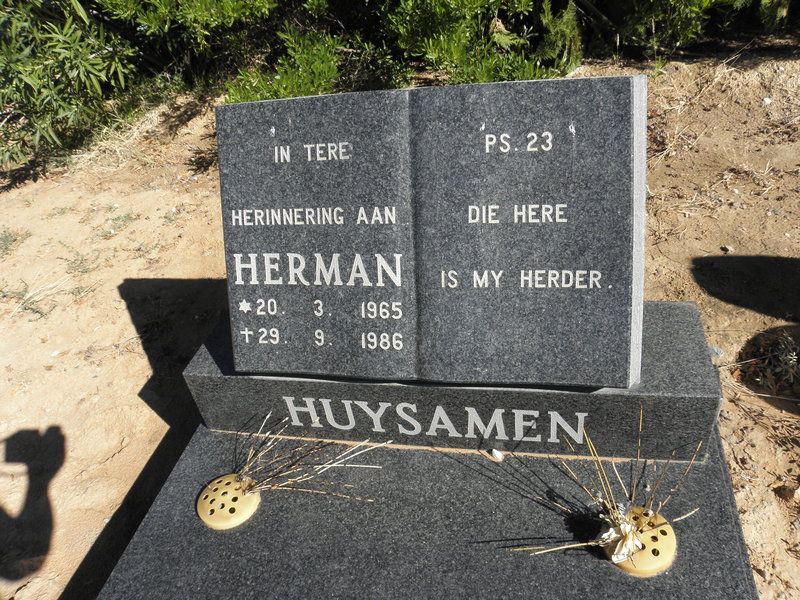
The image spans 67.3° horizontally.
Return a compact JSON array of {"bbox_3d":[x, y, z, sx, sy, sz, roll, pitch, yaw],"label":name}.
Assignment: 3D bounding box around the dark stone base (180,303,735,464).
[{"bbox_3d":[0.074,0.141,1.210,0.970,0.167,0.241,0,39,15],"label":"dark stone base"}]

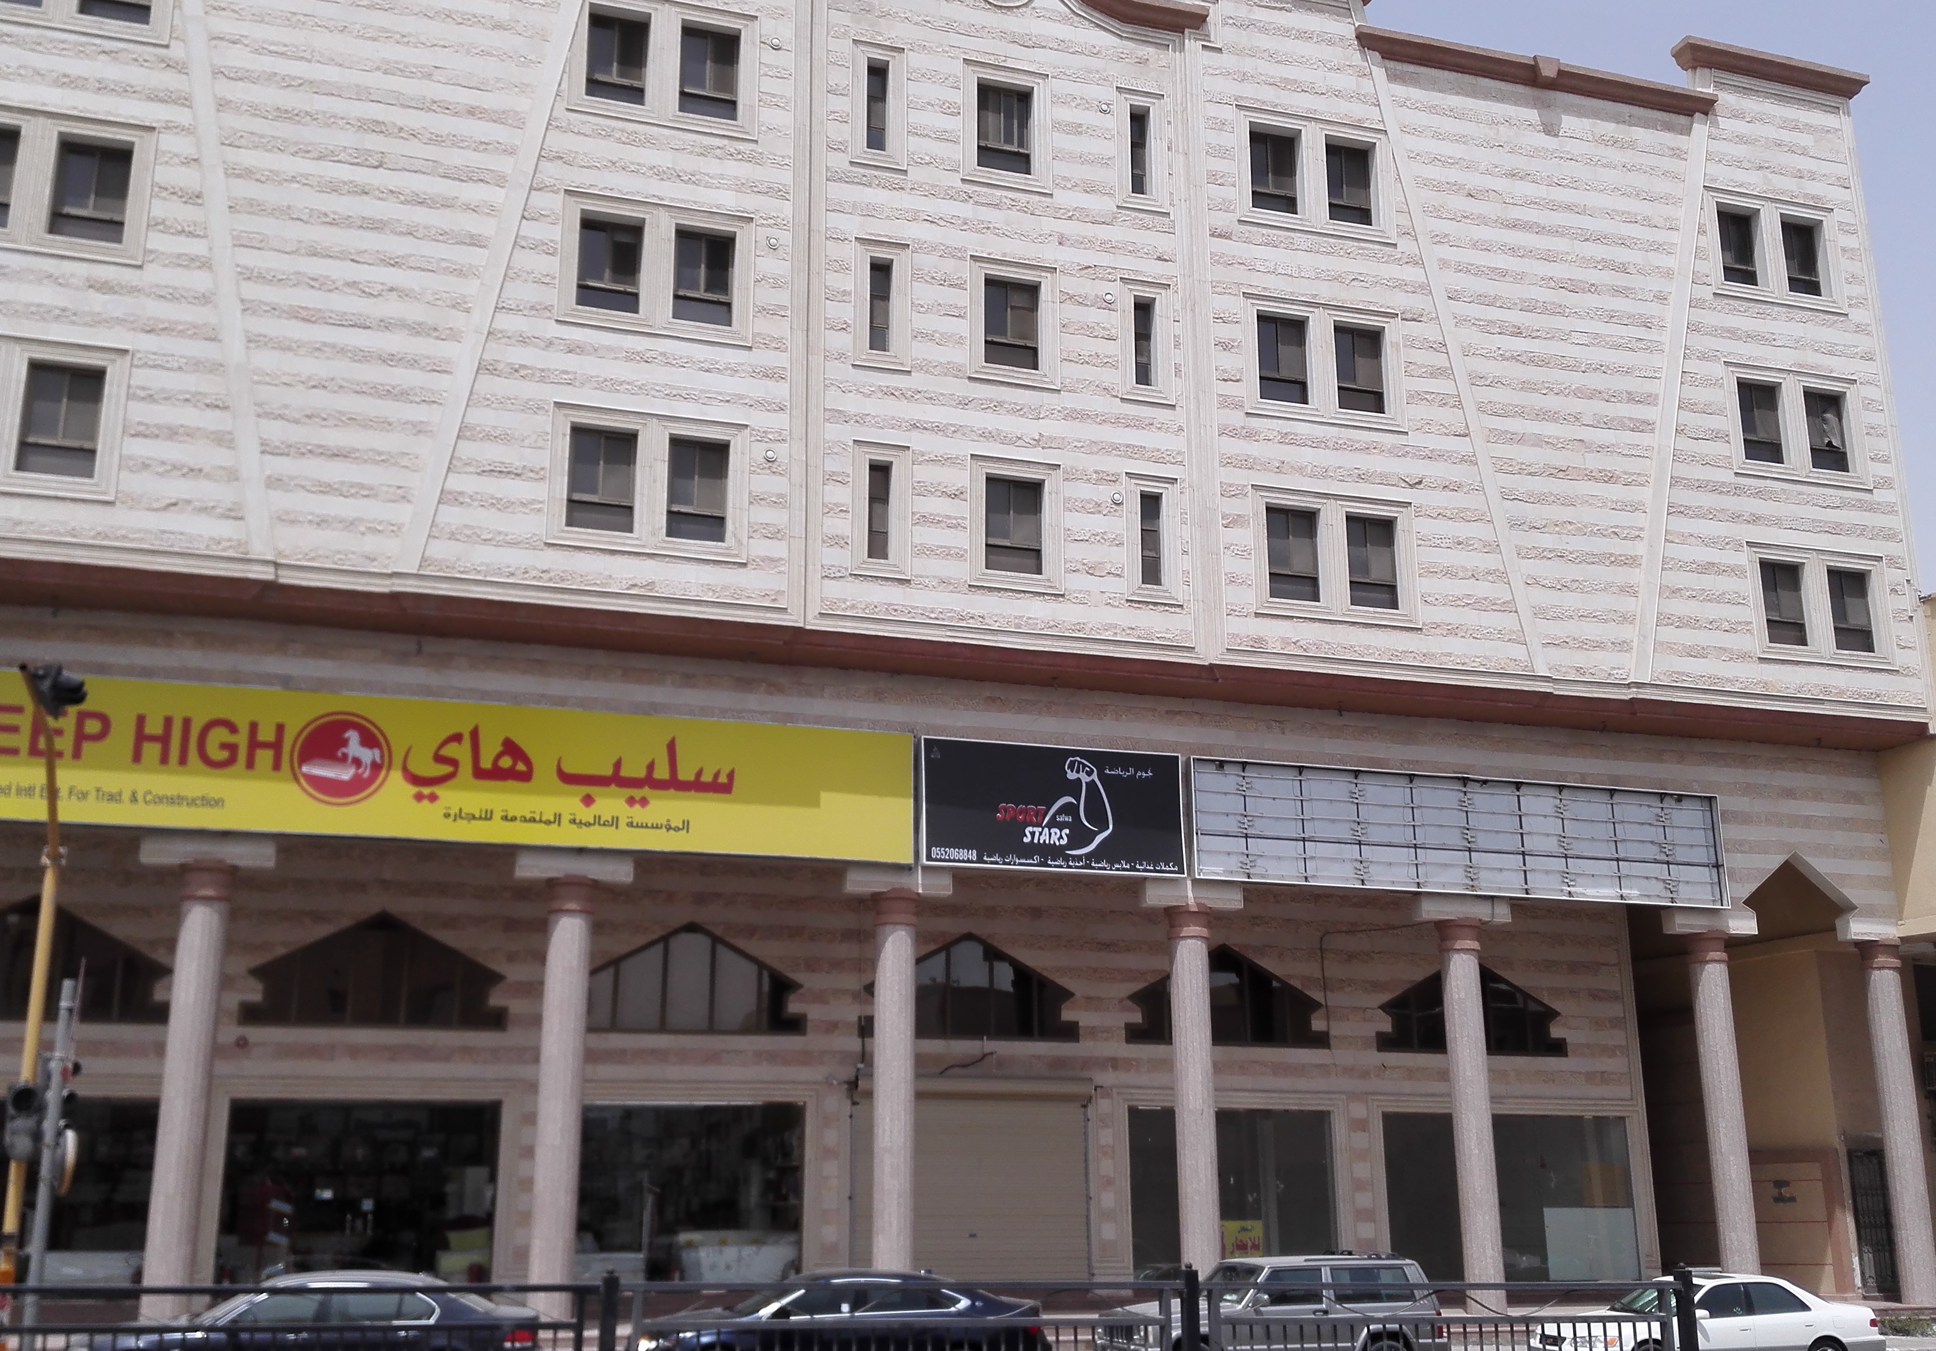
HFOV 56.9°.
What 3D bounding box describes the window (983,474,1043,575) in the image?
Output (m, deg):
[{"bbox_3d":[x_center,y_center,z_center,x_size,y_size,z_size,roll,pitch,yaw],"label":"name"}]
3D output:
[{"bbox_3d":[0.678,-2.315,27.445,0.931,1.568,0.150,5,-15,-17],"label":"window"}]

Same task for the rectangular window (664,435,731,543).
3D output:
[{"bbox_3d":[-3.970,-2.717,26.071,0.907,1.593,0.150,5,-15,-17],"label":"rectangular window"}]

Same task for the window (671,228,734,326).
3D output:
[{"bbox_3d":[-4.003,-6.001,26.926,0.931,1.568,0.150,5,-15,-17],"label":"window"}]

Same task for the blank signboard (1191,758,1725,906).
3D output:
[{"bbox_3d":[8.391,2.701,29.924,10.080,1.942,0.220,5,-15,-16],"label":"blank signboard"}]

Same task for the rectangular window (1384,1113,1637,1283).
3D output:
[{"bbox_3d":[9.989,9.567,32.701,5.205,2.911,0.150,4,-15,-17],"label":"rectangular window"}]

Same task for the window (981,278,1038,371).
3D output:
[{"bbox_3d":[0.703,-5.431,27.449,0.900,1.490,0.150,4,-16,-17],"label":"window"}]

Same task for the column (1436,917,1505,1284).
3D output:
[{"bbox_3d":[8.315,7.172,29.320,0.700,6.262,0.700,5,-15,-16],"label":"column"}]

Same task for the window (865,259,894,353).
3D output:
[{"bbox_3d":[-1.328,-5.682,27.369,0.369,1.526,0.150,4,-15,-17],"label":"window"}]

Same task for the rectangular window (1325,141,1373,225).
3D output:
[{"bbox_3d":[6.605,-8.516,30.967,0.980,1.592,0.150,5,-15,-17],"label":"rectangular window"}]

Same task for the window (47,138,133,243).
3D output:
[{"bbox_3d":[-11.594,-6.452,23.619,0.910,1.500,0.150,4,-16,-17],"label":"window"}]

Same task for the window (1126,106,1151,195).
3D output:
[{"bbox_3d":[2.870,-8.683,29.531,0.356,1.613,0.150,4,-15,-17],"label":"window"}]

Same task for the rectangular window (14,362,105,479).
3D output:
[{"bbox_3d":[-11.831,-3.334,23.331,0.931,1.523,0.150,4,-15,-17],"label":"rectangular window"}]

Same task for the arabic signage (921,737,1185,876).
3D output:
[{"bbox_3d":[1.325,1.991,26.804,4.160,1.900,0.200,4,-16,-17],"label":"arabic signage"}]

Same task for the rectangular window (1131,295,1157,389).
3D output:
[{"bbox_3d":[2.805,-5.264,28.087,0.360,1.490,0.150,4,-16,-17],"label":"rectangular window"}]

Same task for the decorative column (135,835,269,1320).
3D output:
[{"bbox_3d":[-9.979,5.117,22.839,1.550,6.000,0.650,4,-16,-17],"label":"decorative column"}]

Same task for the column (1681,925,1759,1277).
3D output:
[{"bbox_3d":[13.035,7.583,30.681,0.700,6.192,0.700,5,-15,-16],"label":"column"}]

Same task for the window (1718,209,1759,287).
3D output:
[{"bbox_3d":[14.027,-7.774,32.295,0.920,1.610,0.150,4,-16,-17],"label":"window"}]

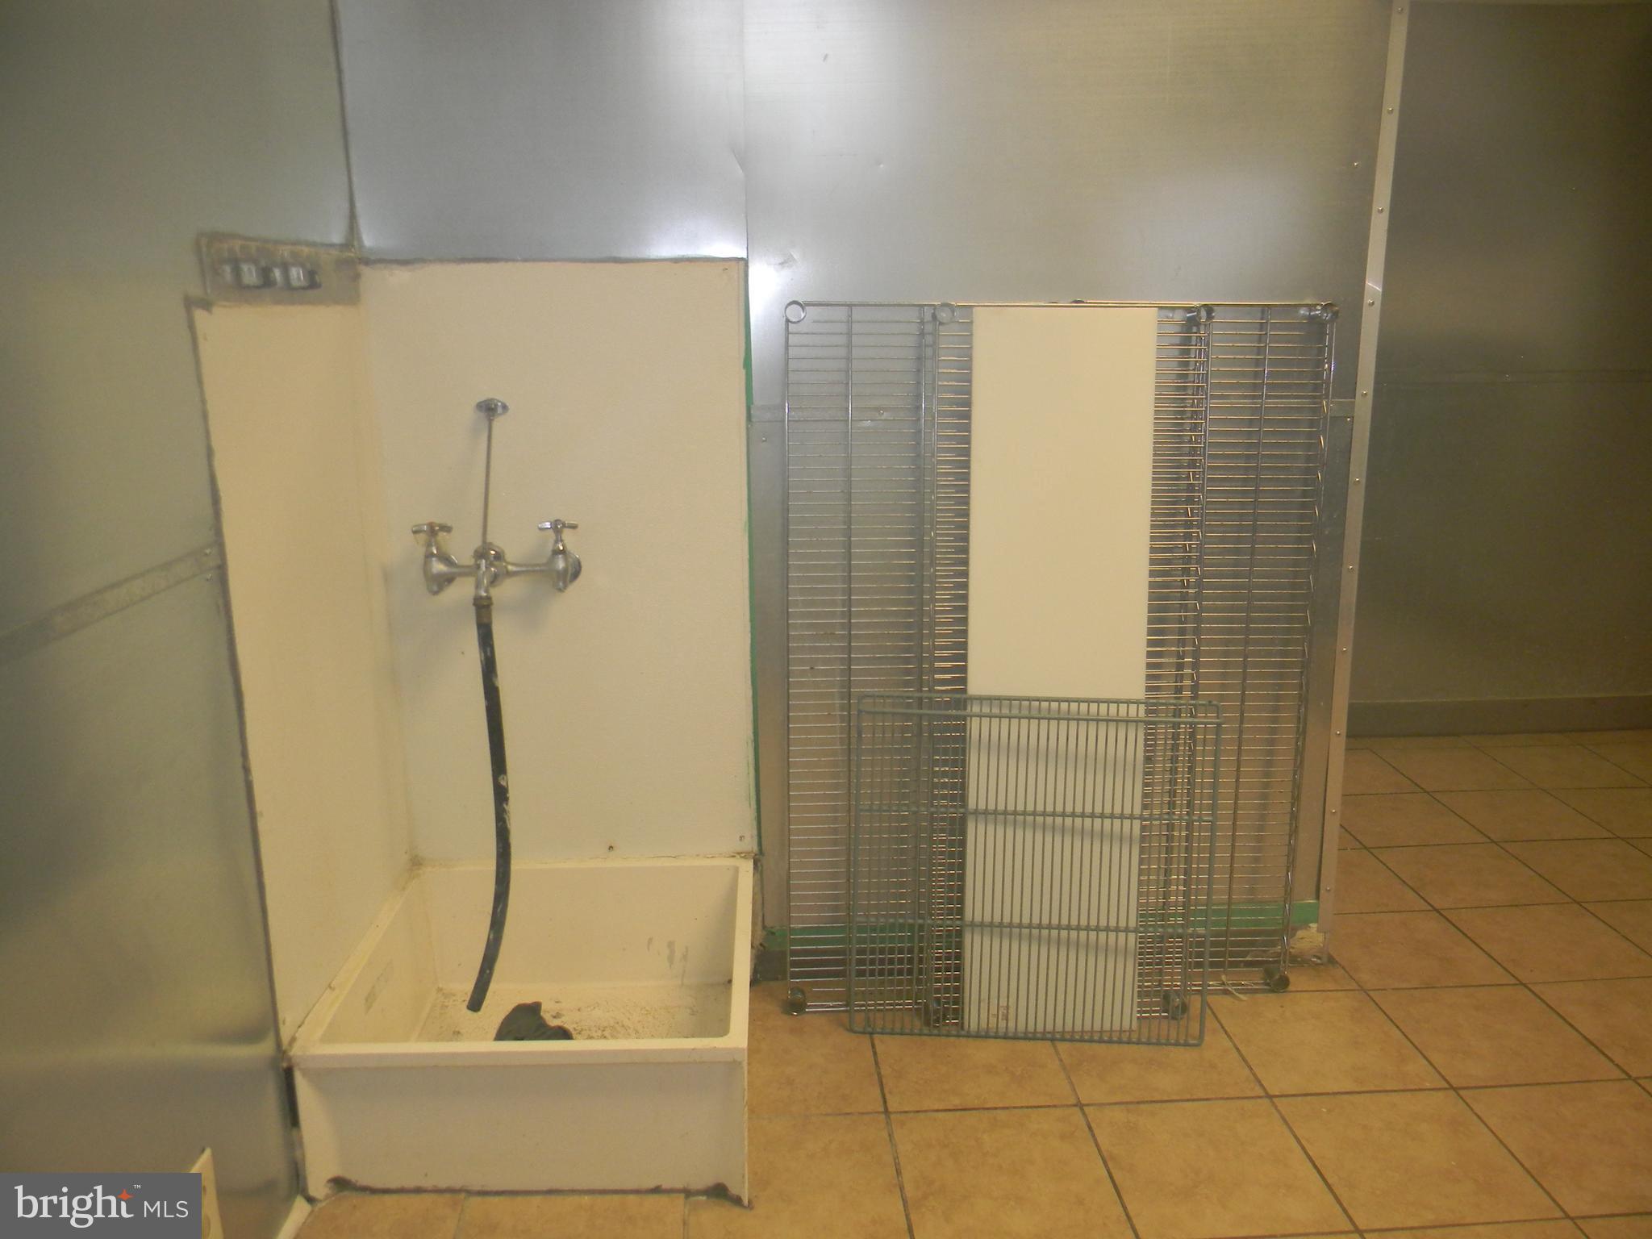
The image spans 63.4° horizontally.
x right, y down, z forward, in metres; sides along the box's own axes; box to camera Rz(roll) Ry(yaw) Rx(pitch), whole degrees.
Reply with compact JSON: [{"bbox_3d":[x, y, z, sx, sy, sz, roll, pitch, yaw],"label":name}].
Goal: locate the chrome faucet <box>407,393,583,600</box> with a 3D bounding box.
[{"bbox_3d":[-0.542,-0.190,2.154,0.272,0.308,0.165,0,15,-2],"label":"chrome faucet"}]

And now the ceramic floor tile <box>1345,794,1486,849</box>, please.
[{"bbox_3d":[1.390,0.489,3.247,0.304,0.010,0.304,-1,14,-5],"label":"ceramic floor tile"}]

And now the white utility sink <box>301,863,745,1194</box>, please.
[{"bbox_3d":[-0.428,0.632,2.155,0.612,0.253,0.610,0,14,-2],"label":"white utility sink"}]

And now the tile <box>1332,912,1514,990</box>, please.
[{"bbox_3d":[1.134,0.648,2.627,0.304,0.010,0.304,-1,14,-5],"label":"tile"}]

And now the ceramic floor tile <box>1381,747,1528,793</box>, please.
[{"bbox_3d":[1.659,0.401,3.536,0.302,0.010,0.302,-1,15,-5],"label":"ceramic floor tile"}]

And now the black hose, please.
[{"bbox_3d":[-0.561,0.316,2.174,0.092,0.724,0.040,-1,14,-5],"label":"black hose"}]

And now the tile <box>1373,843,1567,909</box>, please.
[{"bbox_3d":[1.416,0.565,2.949,0.304,0.010,0.304,-1,14,-5],"label":"tile"}]

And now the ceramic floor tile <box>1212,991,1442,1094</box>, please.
[{"bbox_3d":[0.853,0.730,2.305,0.304,0.010,0.304,-1,14,-5],"label":"ceramic floor tile"}]

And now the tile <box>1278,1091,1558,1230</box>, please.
[{"bbox_3d":[0.870,0.802,1.993,0.302,0.010,0.302,-1,15,-5],"label":"tile"}]

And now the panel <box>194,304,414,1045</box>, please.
[{"bbox_3d":[-0.731,0.035,1.964,0.012,0.976,0.622,0,15,-2],"label":"panel"}]

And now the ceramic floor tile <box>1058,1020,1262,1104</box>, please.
[{"bbox_3d":[0.541,0.729,2.263,0.302,0.010,0.302,-1,15,-5],"label":"ceramic floor tile"}]

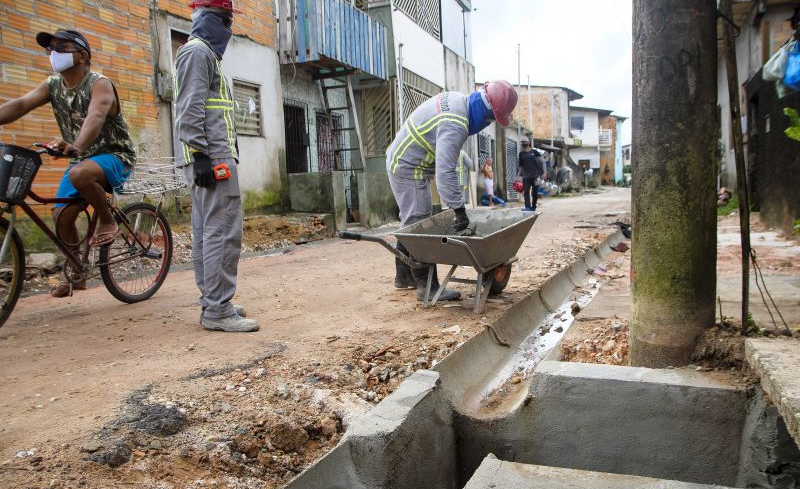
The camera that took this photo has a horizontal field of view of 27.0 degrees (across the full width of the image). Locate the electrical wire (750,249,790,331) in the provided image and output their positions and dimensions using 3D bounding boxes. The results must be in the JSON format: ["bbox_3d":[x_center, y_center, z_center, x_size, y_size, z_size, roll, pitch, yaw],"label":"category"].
[{"bbox_3d":[1.744,0.211,7.800,0.190,0.400,0.100,0,2,17],"label":"electrical wire"}]

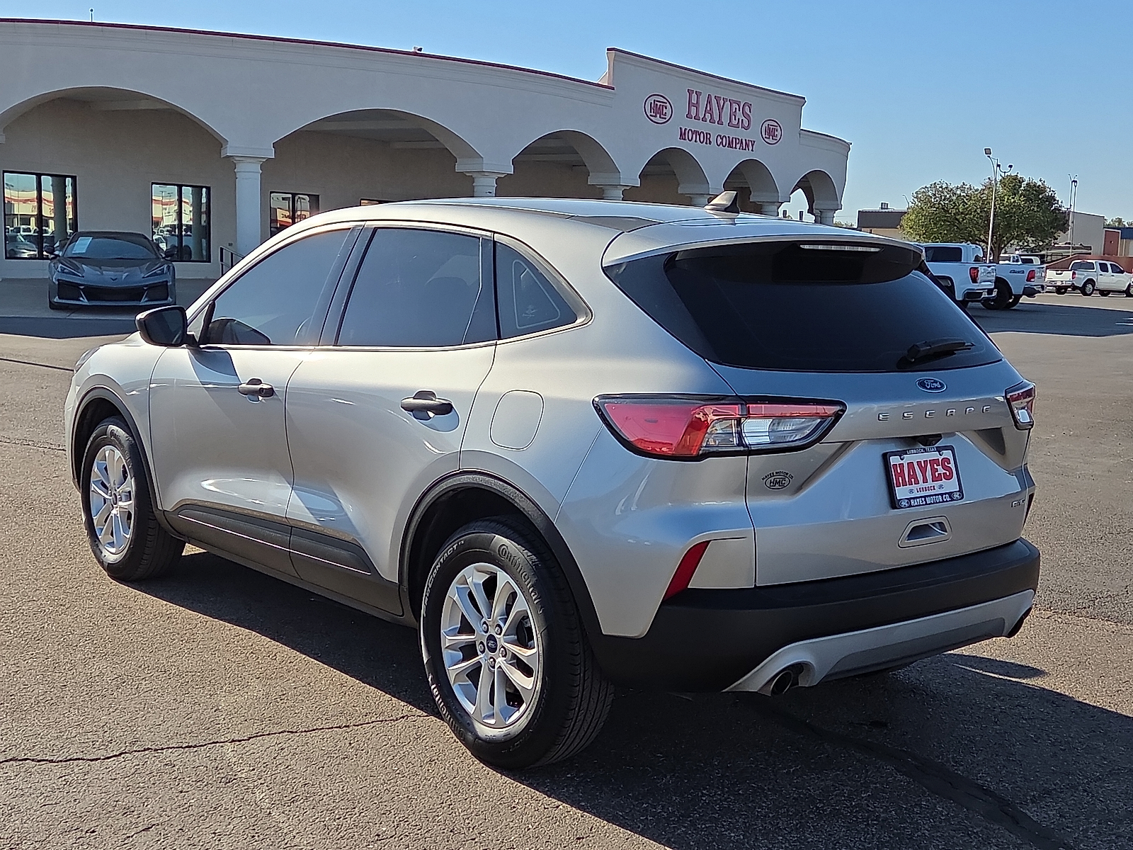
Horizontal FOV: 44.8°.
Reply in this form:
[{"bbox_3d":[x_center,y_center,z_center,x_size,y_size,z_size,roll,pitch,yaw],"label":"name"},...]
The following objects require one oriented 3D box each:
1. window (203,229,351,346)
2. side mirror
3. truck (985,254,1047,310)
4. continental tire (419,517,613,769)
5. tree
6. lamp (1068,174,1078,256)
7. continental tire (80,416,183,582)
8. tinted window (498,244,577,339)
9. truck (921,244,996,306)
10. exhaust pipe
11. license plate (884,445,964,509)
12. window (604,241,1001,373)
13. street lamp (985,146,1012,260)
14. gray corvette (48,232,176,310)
[{"bbox_3d":[-1.047,-0.500,5.006,0.070,0.470,0.890,21,-7,-40],"label":"window"},{"bbox_3d":[-1.530,-0.376,5.205,0.210,0.165,0.125,-4,9,-40],"label":"side mirror"},{"bbox_3d":[12.326,-4.781,44.215,5.850,1.950,2.030,6,8,28],"label":"truck"},{"bbox_3d":[-0.145,0.623,3.992,0.230,0.715,0.715,-4,9,-40],"label":"continental tire"},{"bbox_3d":[24.314,-11.189,80.000,9.248,6.344,8.477,4,8,16],"label":"tree"},{"bbox_3d":[38.707,-14.986,105.000,0.680,8.400,0.500,4,8,20],"label":"lamp"},{"bbox_3d":[-1.887,0.313,6.006,0.230,0.715,0.715,-4,9,-40],"label":"continental tire"},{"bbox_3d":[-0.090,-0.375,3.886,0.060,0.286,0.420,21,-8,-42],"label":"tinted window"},{"bbox_3d":[9.250,-4.300,39.800,5.850,1.930,2.060,7,9,35],"label":"truck"},{"bbox_3d":[0.525,0.656,3.543,0.073,0.073,0.100,-4,9,-40],"label":"exhaust pipe"},{"bbox_3d":[0.997,0.142,3.786,0.310,0.162,0.025,-4,-7,-40],"label":"license plate"},{"bbox_3d":[0.803,-0.316,3.978,1.310,0.170,0.540,-4,51,-40],"label":"window"},{"bbox_3d":[22.167,-10.785,71.534,0.900,7.400,0.500,-1,8,-19],"label":"street lamp"},{"bbox_3d":[-7.627,-2.601,22.950,2.020,1.235,4.670,-1,8,-20],"label":"gray corvette"}]

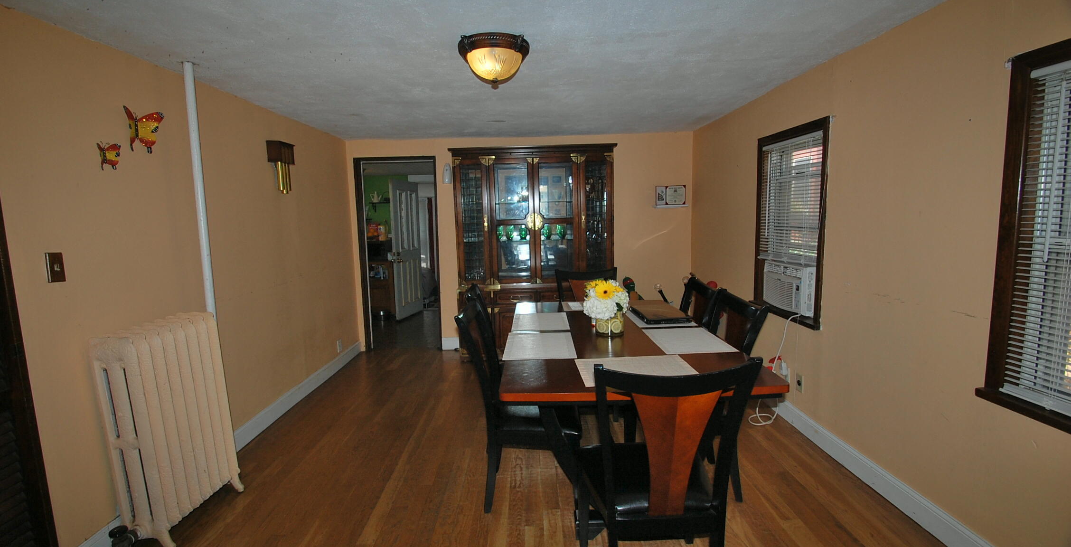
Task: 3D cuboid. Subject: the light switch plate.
[{"bbox_3d":[-1.901,-0.024,1.765,0.011,0.116,0.068,-2,7,-1],"label":"light switch plate"}]

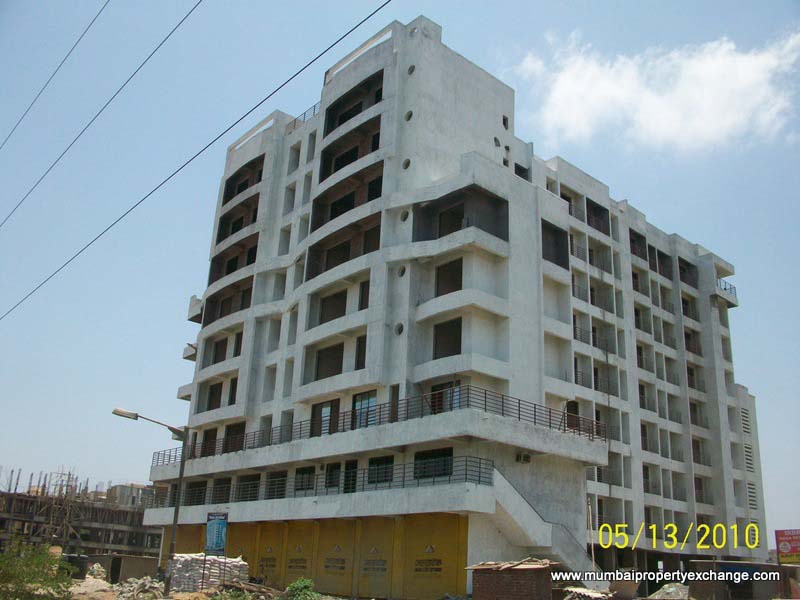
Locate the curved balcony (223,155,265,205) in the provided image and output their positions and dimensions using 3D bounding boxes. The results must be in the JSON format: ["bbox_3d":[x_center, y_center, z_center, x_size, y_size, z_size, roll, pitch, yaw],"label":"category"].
[{"bbox_3d":[-10.423,-7.920,50.612,1.231,2.364,5.023,19,-26,-37],"label":"curved balcony"}]

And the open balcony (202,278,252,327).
[{"bbox_3d":[-10.820,0.390,48.068,1.296,2.190,6.233,20,-27,-37],"label":"open balcony"}]

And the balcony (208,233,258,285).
[{"bbox_3d":[-10.703,-2.400,48.589,1.231,2.315,5.910,19,-26,-37],"label":"balcony"}]

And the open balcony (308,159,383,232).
[{"bbox_3d":[-2.612,-5.437,40.529,1.296,2.143,6.360,20,-27,-37],"label":"open balcony"}]

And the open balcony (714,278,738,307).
[{"bbox_3d":[27.367,-0.629,63.121,3.891,1.724,1.084,19,-26,-37],"label":"open balcony"}]

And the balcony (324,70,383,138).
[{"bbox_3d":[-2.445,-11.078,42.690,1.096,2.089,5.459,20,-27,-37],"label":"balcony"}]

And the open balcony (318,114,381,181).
[{"bbox_3d":[-2.515,-8.236,41.666,1.296,2.176,5.484,20,-27,-37],"label":"open balcony"}]

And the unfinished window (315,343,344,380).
[{"bbox_3d":[-3.611,3.231,38.120,0.246,1.793,2.315,19,-26,-37],"label":"unfinished window"}]

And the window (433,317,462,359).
[{"bbox_3d":[2.274,1.908,34.695,0.300,1.873,1.858,20,-27,-37],"label":"window"}]

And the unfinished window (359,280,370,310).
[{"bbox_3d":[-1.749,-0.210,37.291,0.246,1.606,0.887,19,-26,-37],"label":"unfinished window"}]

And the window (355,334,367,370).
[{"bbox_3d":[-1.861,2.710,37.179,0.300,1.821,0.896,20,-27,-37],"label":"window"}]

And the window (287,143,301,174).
[{"bbox_3d":[-6.702,-9.128,47.895,0.400,2.162,1.251,20,-27,-37],"label":"window"}]

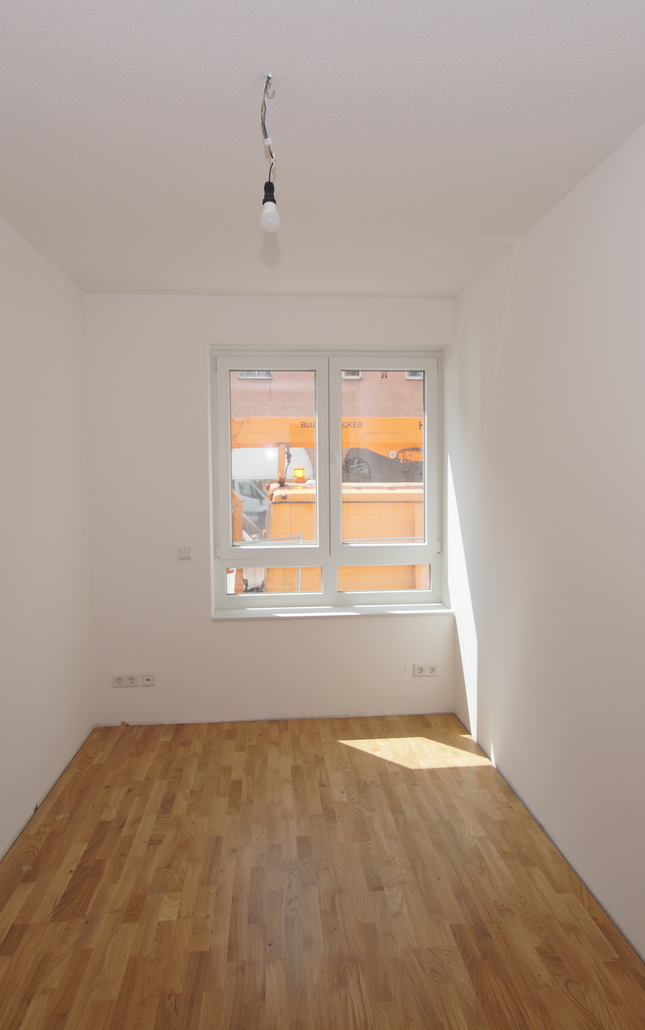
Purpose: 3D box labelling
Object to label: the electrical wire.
[{"bbox_3d":[-0.142,-1.005,1.679,0.037,0.269,0.034,-1,4,-4],"label":"electrical wire"}]

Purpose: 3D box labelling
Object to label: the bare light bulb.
[{"bbox_3d":[-0.136,-0.808,1.692,0.054,0.132,0.054,-1,4,-4],"label":"bare light bulb"}]

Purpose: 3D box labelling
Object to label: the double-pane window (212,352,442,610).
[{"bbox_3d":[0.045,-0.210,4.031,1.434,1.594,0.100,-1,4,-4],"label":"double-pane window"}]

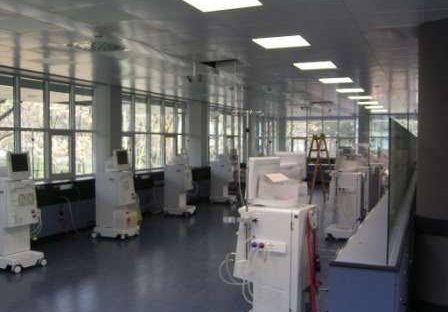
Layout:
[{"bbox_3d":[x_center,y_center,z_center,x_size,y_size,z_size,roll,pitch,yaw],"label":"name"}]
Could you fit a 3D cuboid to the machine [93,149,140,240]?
[{"bbox_3d":[-1.864,0.647,8.171,0.645,1.513,0.500,1,2,19],"label":"machine"}]

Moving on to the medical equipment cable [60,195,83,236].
[{"bbox_3d":[-2.626,1.045,8.066,0.220,0.680,0.240,1,2,23],"label":"medical equipment cable"}]

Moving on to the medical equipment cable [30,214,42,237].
[{"bbox_3d":[-2.521,0.916,6.240,0.170,0.310,0.120,1,2,23],"label":"medical equipment cable"}]

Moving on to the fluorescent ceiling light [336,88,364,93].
[{"bbox_3d":[2.922,-1.533,10.747,0.585,0.070,0.585,1,2,23],"label":"fluorescent ceiling light"}]

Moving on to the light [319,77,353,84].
[{"bbox_3d":[2.184,-1.487,9.042,0.585,0.070,0.585,1,2,23],"label":"light"}]

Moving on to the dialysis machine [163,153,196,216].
[{"bbox_3d":[-0.983,0.581,10.596,0.645,1.513,0.500,1,2,23],"label":"dialysis machine"}]

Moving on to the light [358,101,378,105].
[{"bbox_3d":[4.398,-1.625,14.155,0.585,0.070,0.585,1,2,23],"label":"light"}]

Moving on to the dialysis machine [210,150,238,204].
[{"bbox_3d":[0.052,0.523,12.740,0.645,1.513,0.500,1,2,20],"label":"dialysis machine"}]

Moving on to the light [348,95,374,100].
[{"bbox_3d":[3.660,-1.579,12.451,0.585,0.070,0.585,1,2,23],"label":"light"}]

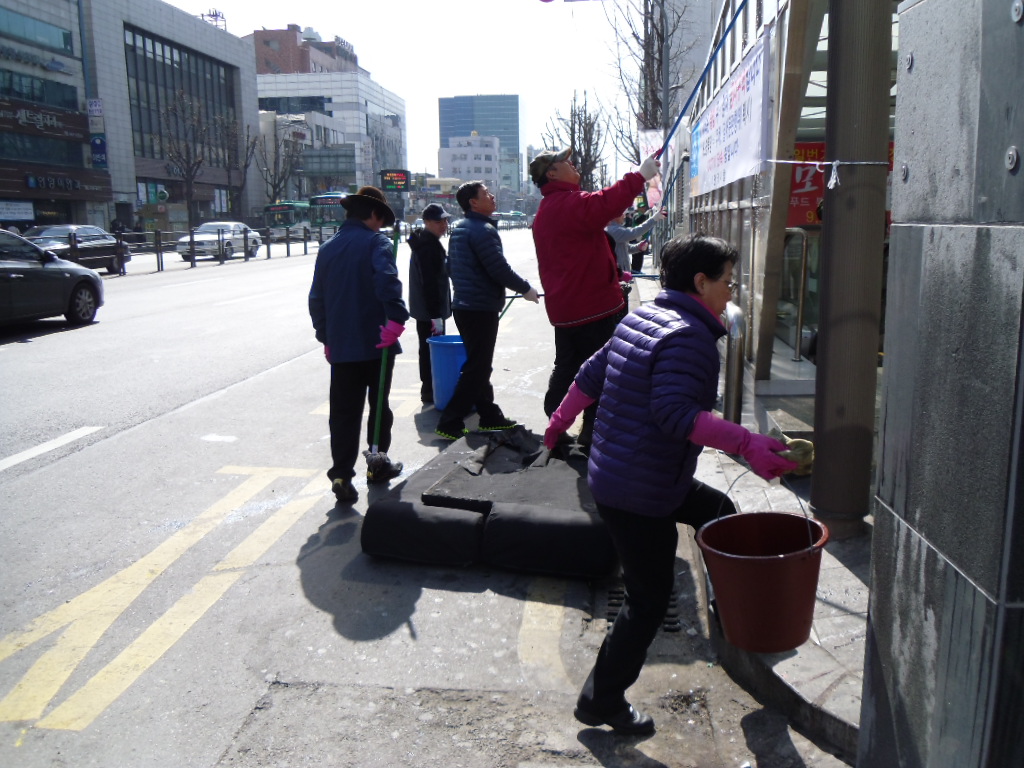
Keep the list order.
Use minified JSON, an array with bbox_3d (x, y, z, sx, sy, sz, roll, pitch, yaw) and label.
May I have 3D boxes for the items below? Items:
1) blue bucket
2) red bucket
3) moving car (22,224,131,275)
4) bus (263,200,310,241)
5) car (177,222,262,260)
[{"bbox_3d":[-0.468,-0.086,7.521,0.470,0.585,0.470,-1,10,0],"label":"blue bucket"},{"bbox_3d":[0.663,0.522,2.400,0.330,0.275,0.330,-3,10,1],"label":"red bucket"},{"bbox_3d":[-13.200,-3.900,26.800,1.820,1.450,4.700,1,10,6],"label":"moving car"},{"bbox_3d":[-16.684,-13.240,74.457,2.500,3.200,10.900,0,10,8],"label":"bus"},{"bbox_3d":[-11.163,-5.512,35.155,1.800,1.420,4.700,0,10,5],"label":"car"}]

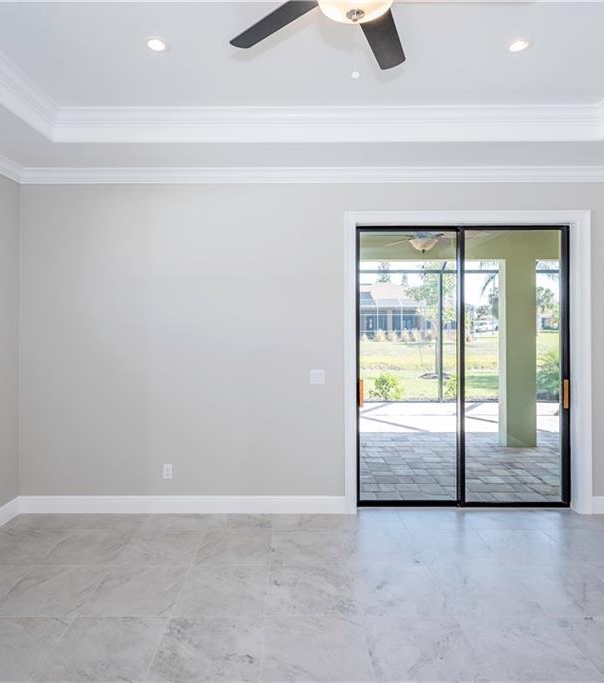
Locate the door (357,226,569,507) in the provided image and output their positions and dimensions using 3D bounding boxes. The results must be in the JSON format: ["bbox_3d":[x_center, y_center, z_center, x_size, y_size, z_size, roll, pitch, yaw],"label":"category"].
[{"bbox_3d":[1.345,0.210,3.610,1.810,2.370,0.100,0,1,0],"label":"door"}]

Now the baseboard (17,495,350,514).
[{"bbox_3d":[-0.975,1.327,3.466,2.660,0.142,0.020,0,1,0],"label":"baseboard"}]

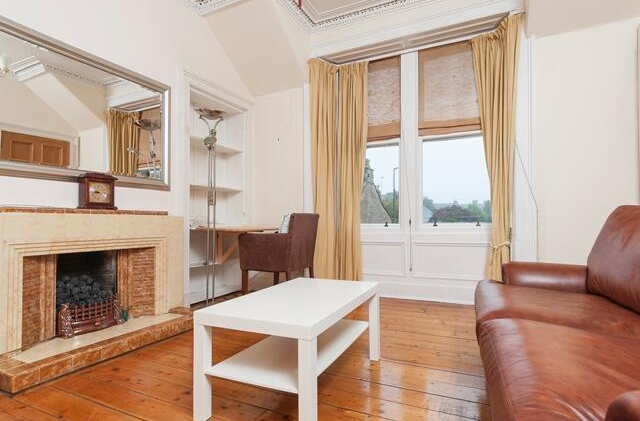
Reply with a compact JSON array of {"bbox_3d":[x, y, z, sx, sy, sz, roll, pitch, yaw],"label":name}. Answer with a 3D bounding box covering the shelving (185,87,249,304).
[{"bbox_3d":[-1.213,-0.131,3.523,0.290,2.150,0.820,-1,-2,26],"label":"shelving"}]

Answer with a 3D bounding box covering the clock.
[{"bbox_3d":[-1.538,-0.125,2.204,0.105,0.225,0.210,-1,-2,31],"label":"clock"}]

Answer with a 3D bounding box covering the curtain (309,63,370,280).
[{"bbox_3d":[0.212,-0.420,3.651,0.620,2.640,0.300,-1,-2,26],"label":"curtain"}]

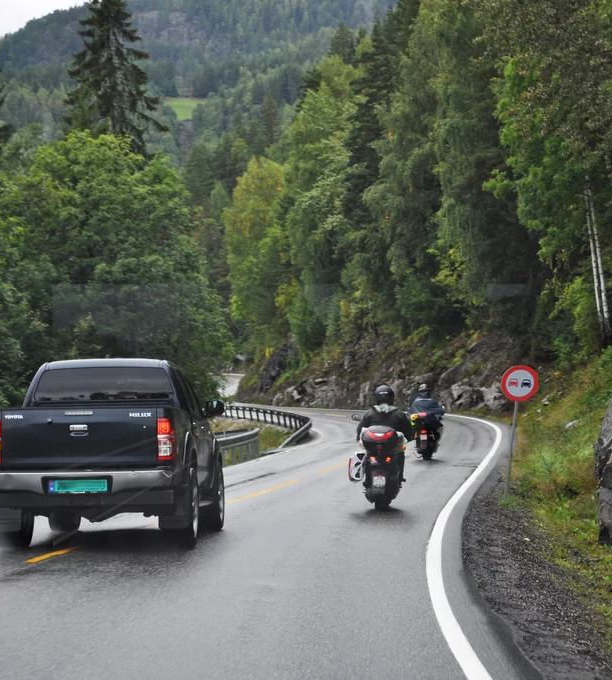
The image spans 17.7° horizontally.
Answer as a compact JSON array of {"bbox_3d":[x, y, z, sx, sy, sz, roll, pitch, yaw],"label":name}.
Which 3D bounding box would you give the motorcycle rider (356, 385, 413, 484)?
[{"bbox_3d":[1.100,1.310,27.500,0.770,1.360,0.850,0,-2,6],"label":"motorcycle rider"}]

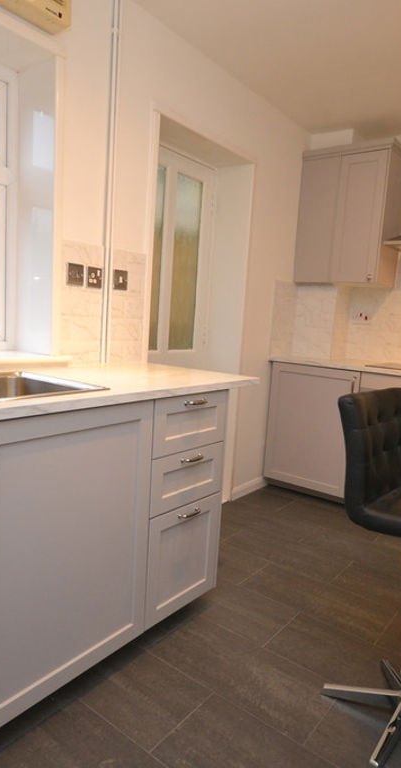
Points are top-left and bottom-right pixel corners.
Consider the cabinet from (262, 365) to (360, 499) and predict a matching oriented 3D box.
[{"bbox_3d":[0.887,0.277,3.359,0.600,0.800,0.600,9,10,38],"label":"cabinet"}]

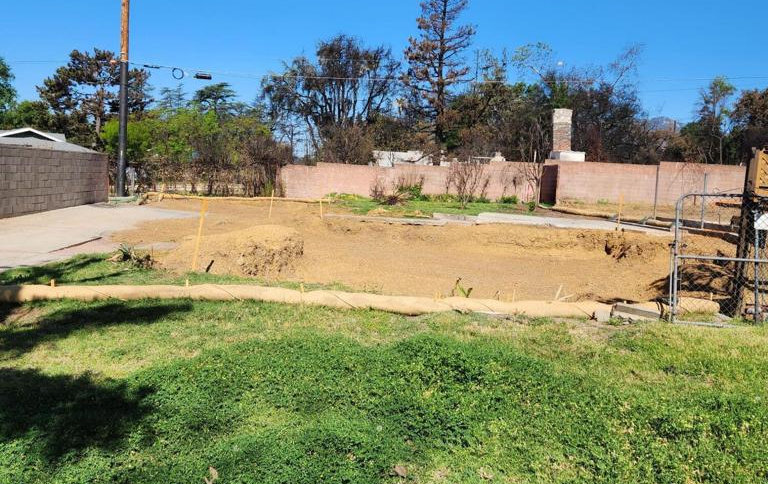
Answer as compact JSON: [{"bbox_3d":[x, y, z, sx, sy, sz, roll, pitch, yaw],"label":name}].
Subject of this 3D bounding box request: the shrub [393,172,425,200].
[{"bbox_3d":[1.088,-2.508,31.000,1.450,1.310,1.200,2,6,2],"label":"shrub"}]

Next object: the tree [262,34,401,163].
[{"bbox_3d":[-3.975,-9.839,52.000,10.300,11.750,9.000,2,6,-5],"label":"tree"}]

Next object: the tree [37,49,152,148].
[{"bbox_3d":[-20.413,-8.881,48.000,8.200,9.330,7.500,0,6,-23],"label":"tree"}]

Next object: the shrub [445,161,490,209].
[{"bbox_3d":[3.300,-2.300,27.300,1.750,1.930,1.600,3,6,7],"label":"shrub"}]

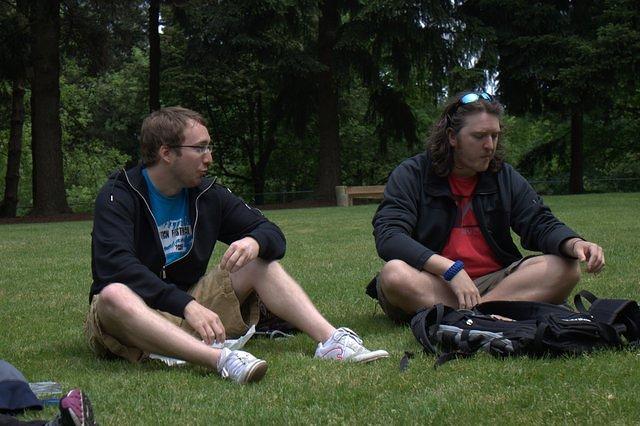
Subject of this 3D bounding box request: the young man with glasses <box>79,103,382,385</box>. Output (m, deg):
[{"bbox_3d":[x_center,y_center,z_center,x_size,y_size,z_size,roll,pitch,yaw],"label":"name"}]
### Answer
[{"bbox_3d":[-0.325,0.070,3.860,0.680,0.820,0.890,-3,5,-40],"label":"young man with glasses"}]

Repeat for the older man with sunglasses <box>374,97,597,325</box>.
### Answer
[{"bbox_3d":[0.550,-0.007,4.240,0.760,0.820,0.640,-1,4,-20],"label":"older man with sunglasses"}]

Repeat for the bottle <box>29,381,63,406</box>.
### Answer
[{"bbox_3d":[-0.810,0.505,3.400,0.210,0.070,0.070,0,3,0],"label":"bottle"}]

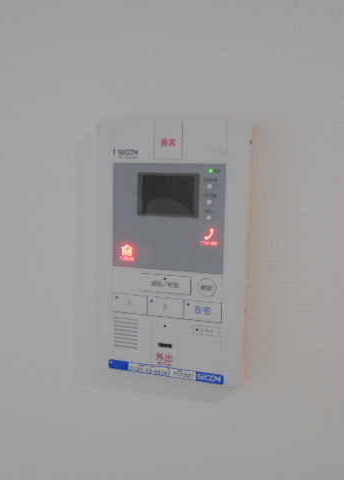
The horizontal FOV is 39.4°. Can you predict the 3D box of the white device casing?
[{"bbox_3d":[-0.002,0.013,0.513,0.162,0.268,0.026,3,6,17],"label":"white device casing"}]

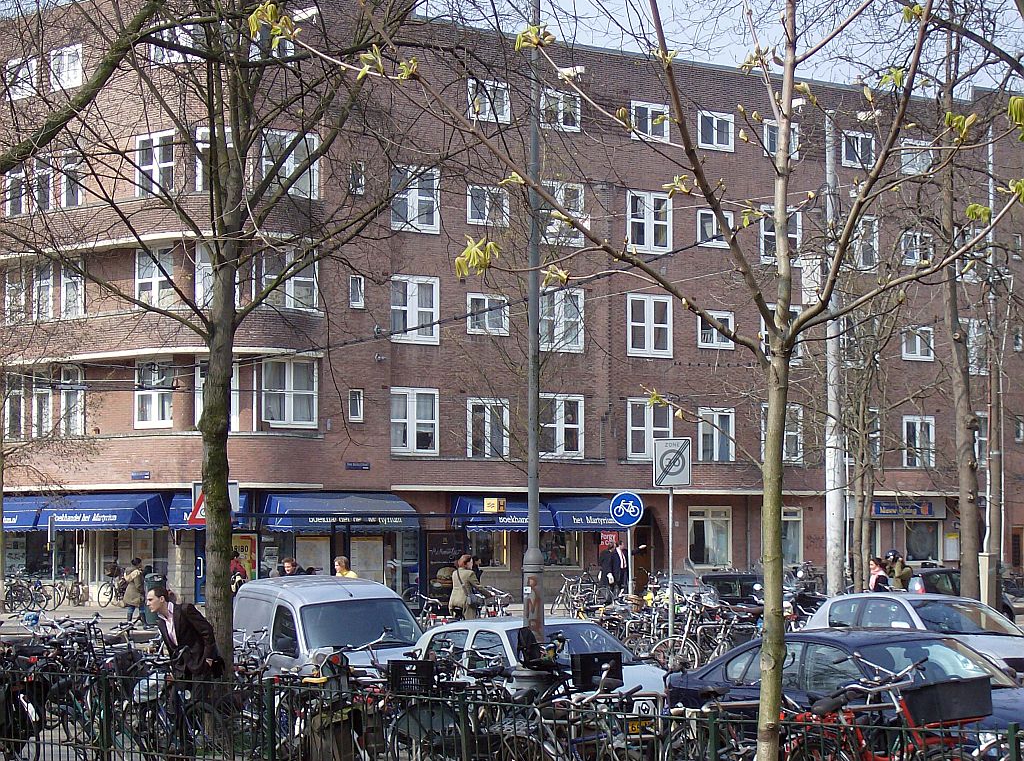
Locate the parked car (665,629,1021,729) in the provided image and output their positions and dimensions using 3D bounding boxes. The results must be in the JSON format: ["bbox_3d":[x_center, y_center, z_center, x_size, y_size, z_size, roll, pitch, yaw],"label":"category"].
[{"bbox_3d":[3.298,2.932,25.986,1.760,1.420,4.520,2,-3,-33],"label":"parked car"}]

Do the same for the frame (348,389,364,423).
[{"bbox_3d":[-4.151,0.691,78.925,0.489,0.860,0.120,3,-4,-43],"label":"frame"}]

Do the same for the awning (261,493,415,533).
[{"bbox_3d":[-4.516,3.507,77.853,4.350,1.020,1.080,3,-4,-42],"label":"awning"}]

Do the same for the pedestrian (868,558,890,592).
[{"bbox_3d":[7.597,4.533,61.042,0.330,1.710,0.460,1,-3,-26],"label":"pedestrian"}]

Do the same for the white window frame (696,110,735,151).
[{"bbox_3d":[6.438,-7.832,92.976,1.658,1.165,0.150,3,-4,-42],"label":"white window frame"}]

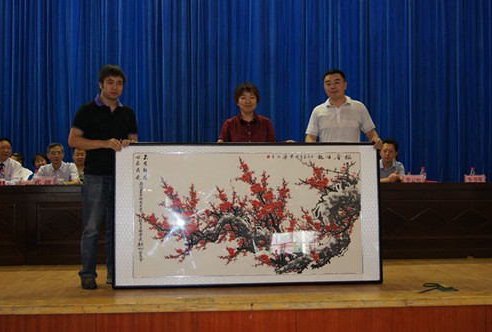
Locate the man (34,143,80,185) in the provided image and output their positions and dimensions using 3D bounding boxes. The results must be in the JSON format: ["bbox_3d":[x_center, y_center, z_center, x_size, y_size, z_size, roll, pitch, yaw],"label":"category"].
[{"bbox_3d":[-1.963,0.335,6.520,0.520,1.200,0.680,0,1,-10],"label":"man"}]

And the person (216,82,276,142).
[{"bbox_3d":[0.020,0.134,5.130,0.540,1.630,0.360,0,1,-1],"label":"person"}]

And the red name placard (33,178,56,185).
[{"bbox_3d":[-1.970,0.161,6.080,0.205,0.088,0.060,0,1,-3],"label":"red name placard"}]

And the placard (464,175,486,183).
[{"bbox_3d":[2.364,0.139,6.430,0.210,0.088,0.060,0,1,-3],"label":"placard"}]

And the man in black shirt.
[{"bbox_3d":[-1.130,0.076,4.950,0.560,1.750,0.420,-1,1,-23],"label":"man in black shirt"}]

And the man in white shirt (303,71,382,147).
[{"bbox_3d":[0.812,0.073,5.200,0.620,1.750,0.380,0,1,7],"label":"man in white shirt"}]

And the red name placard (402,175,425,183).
[{"bbox_3d":[1.710,0.138,6.380,0.210,0.088,0.060,0,1,-3],"label":"red name placard"}]

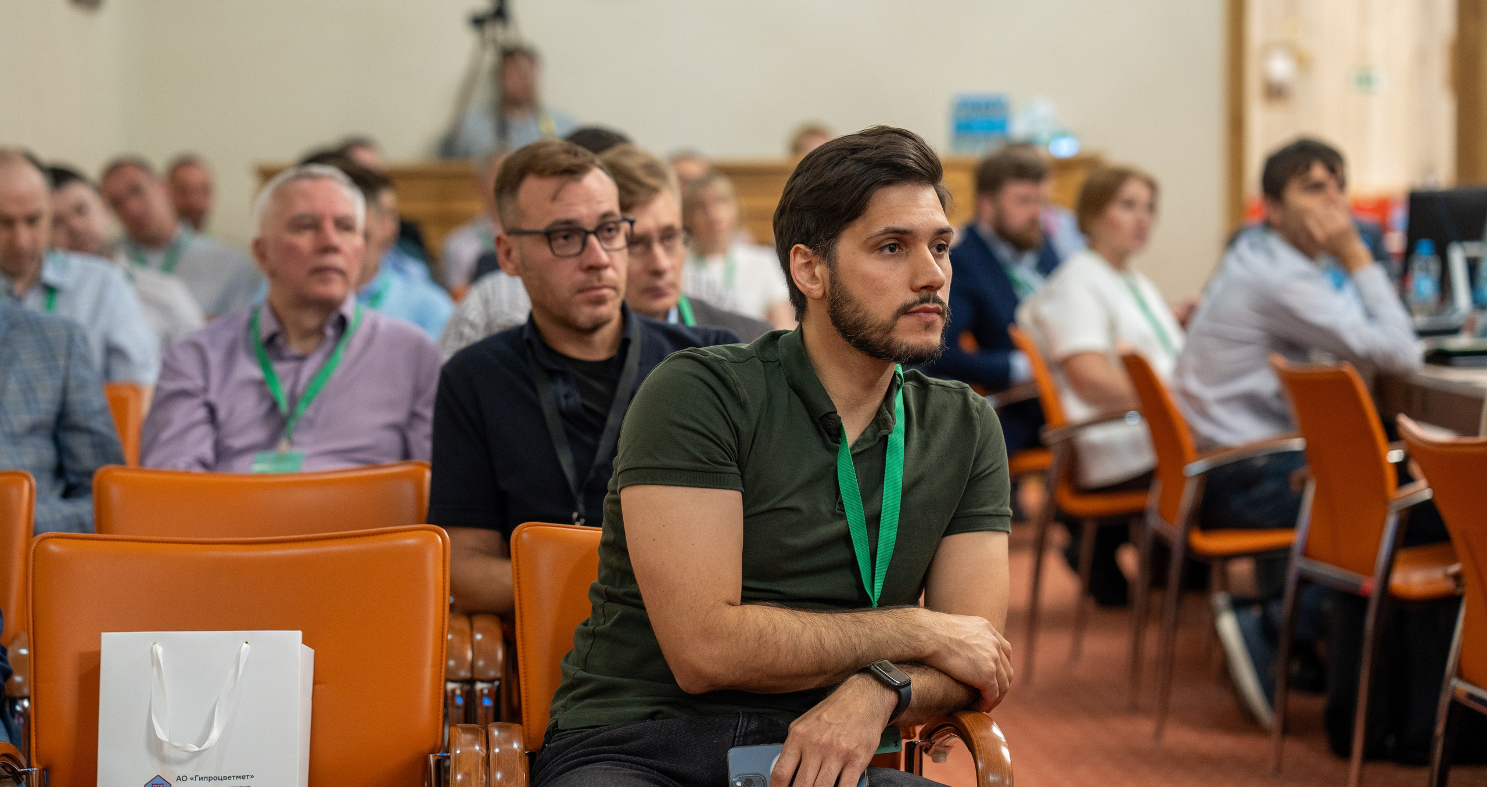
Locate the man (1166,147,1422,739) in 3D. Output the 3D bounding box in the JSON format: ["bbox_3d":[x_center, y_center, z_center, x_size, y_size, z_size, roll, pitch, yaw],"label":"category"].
[{"bbox_3d":[1.281,0.096,8.148,0.630,1.370,0.520,0,3,6],"label":"man"}]

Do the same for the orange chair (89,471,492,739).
[{"bbox_3d":[-0.571,0.539,4.327,0.520,0.865,0.570,-1,4,-12],"label":"orange chair"}]

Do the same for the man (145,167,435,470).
[{"bbox_3d":[-0.745,0.247,5.847,0.550,1.260,0.780,-1,4,-13],"label":"man"}]

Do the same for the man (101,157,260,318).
[{"bbox_3d":[-1.360,0.087,8.322,0.560,1.270,0.750,-1,4,-9],"label":"man"}]

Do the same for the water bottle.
[{"bbox_3d":[1.474,-0.237,7.600,0.066,0.200,0.066,0,4,0],"label":"water bottle"}]

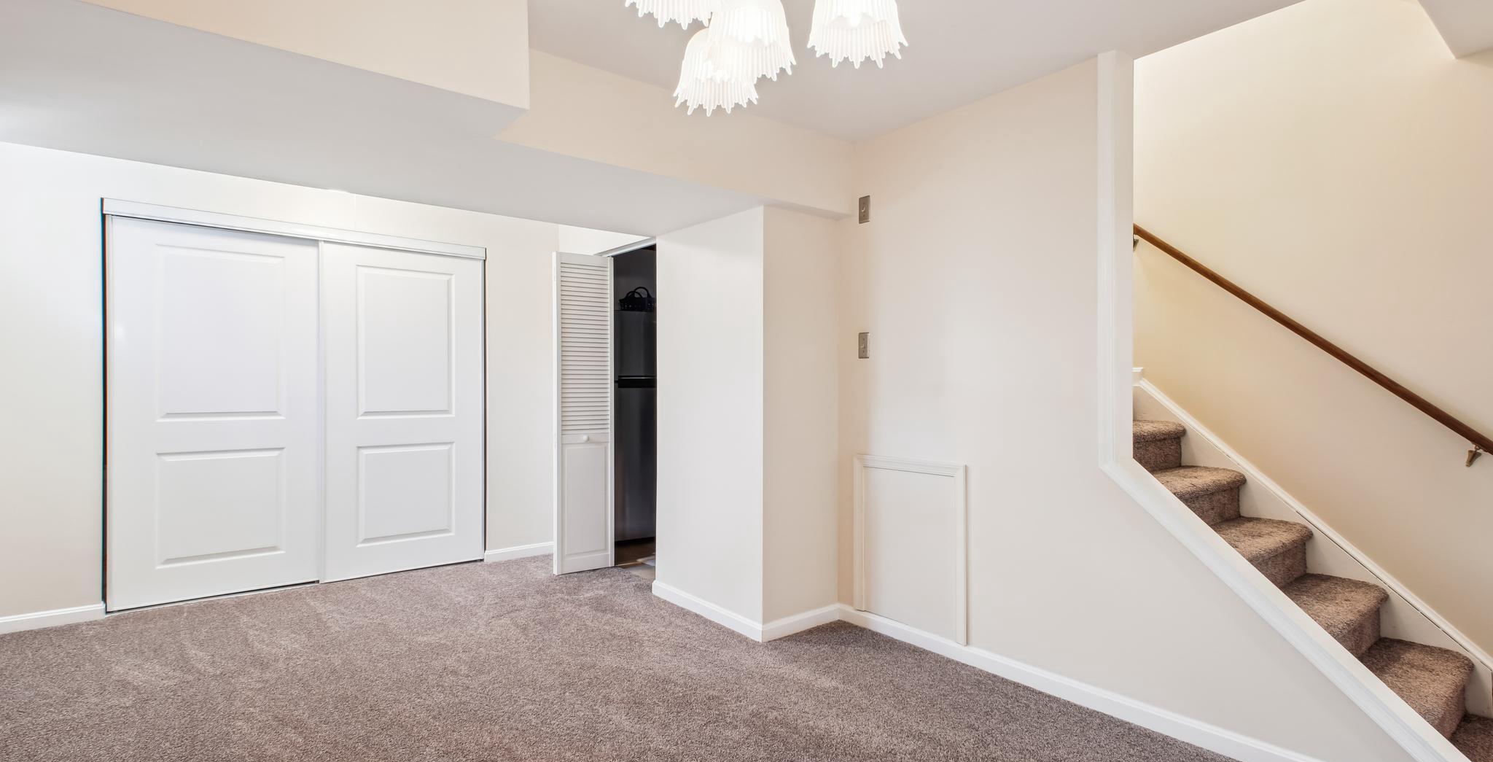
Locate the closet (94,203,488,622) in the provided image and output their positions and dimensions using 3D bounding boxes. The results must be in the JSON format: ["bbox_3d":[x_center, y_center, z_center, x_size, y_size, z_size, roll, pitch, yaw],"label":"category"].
[{"bbox_3d":[-2.500,0.147,3.900,1.820,2.080,0.170,0,0,-36],"label":"closet"}]

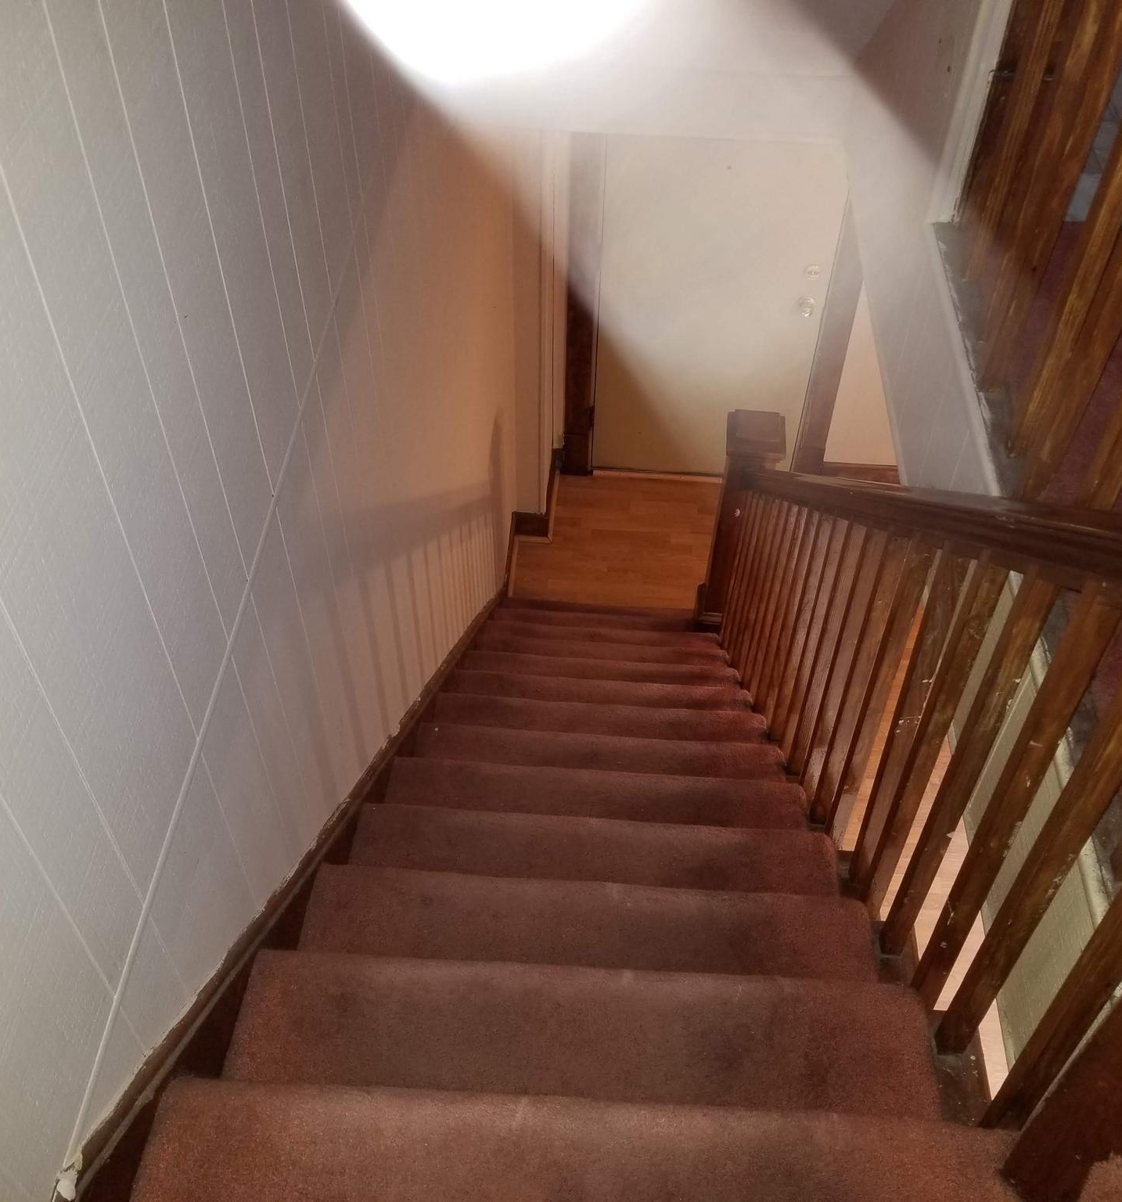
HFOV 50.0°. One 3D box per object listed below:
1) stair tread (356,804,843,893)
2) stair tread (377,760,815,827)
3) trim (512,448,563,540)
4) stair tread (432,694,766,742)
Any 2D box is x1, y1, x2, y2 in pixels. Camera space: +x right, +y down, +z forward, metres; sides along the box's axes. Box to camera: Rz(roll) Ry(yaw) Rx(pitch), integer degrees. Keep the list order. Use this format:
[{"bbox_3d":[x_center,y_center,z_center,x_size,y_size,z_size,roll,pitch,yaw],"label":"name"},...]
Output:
[{"bbox_3d":[0.047,0.498,2.075,0.841,0.059,0.262,3,46,2],"label":"stair tread"},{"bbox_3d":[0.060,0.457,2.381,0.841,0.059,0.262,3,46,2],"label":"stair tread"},{"bbox_3d":[-0.109,-0.497,5.537,0.176,0.148,0.492,3,46,2],"label":"trim"},{"bbox_3d":[0.086,0.373,2.991,0.841,0.059,0.262,3,46,2],"label":"stair tread"}]

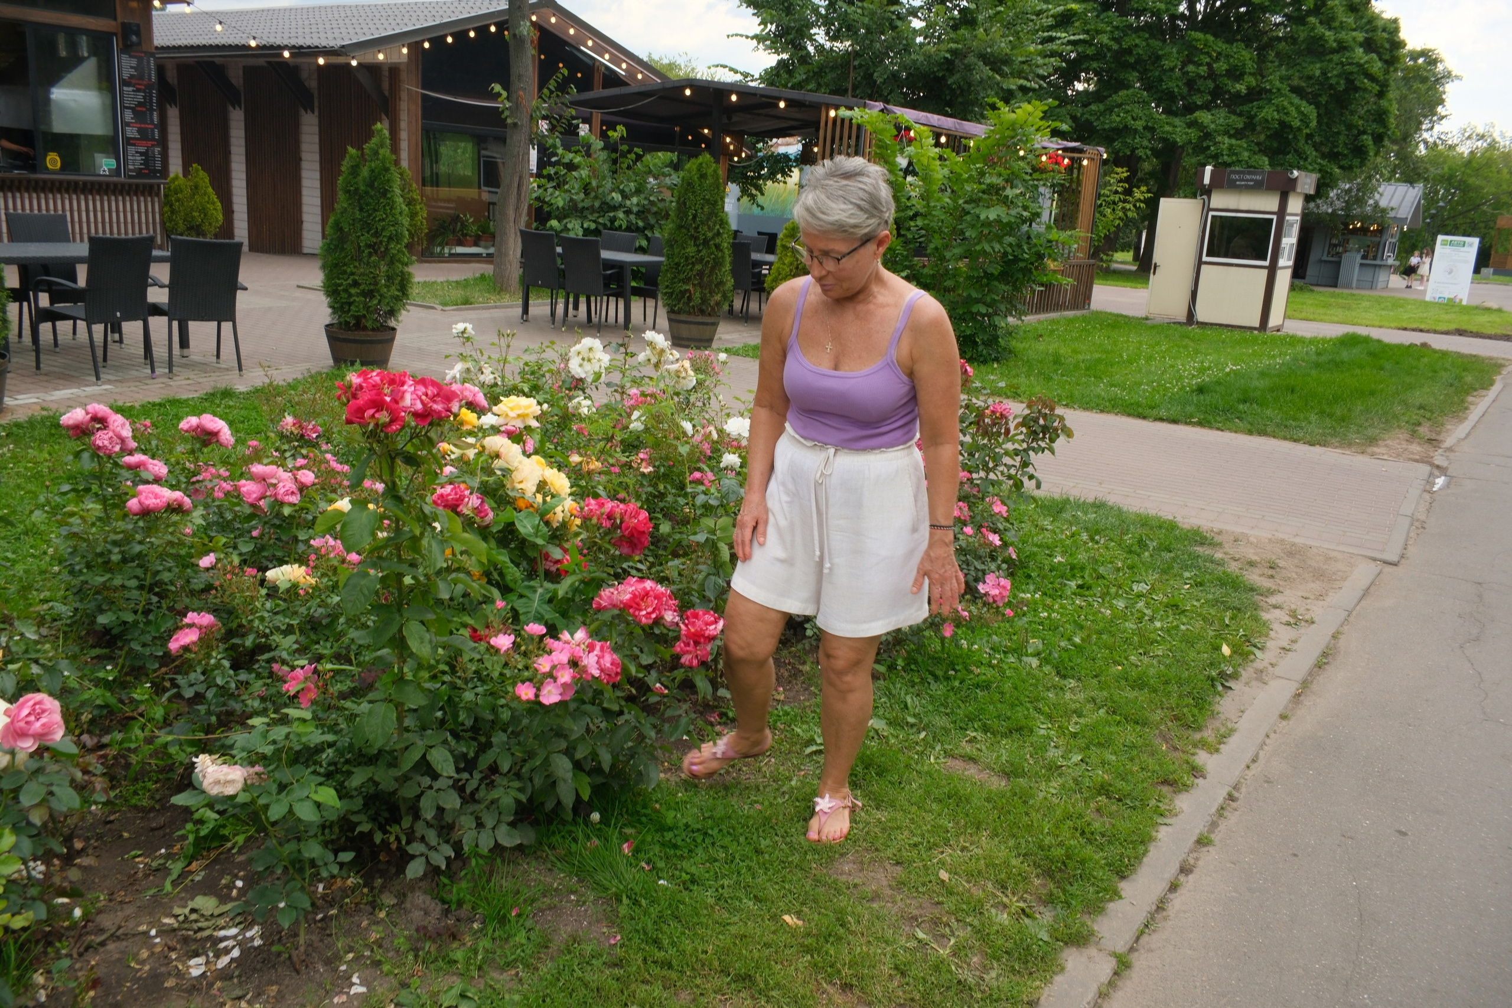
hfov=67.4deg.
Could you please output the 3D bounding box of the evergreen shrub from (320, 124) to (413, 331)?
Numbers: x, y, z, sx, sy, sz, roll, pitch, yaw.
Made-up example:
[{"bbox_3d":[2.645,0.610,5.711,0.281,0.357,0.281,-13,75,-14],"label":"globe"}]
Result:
[{"bbox_3d":[-2.950,-2.081,8.593,0.677,1.498,0.677,4,14,0],"label":"evergreen shrub"}]

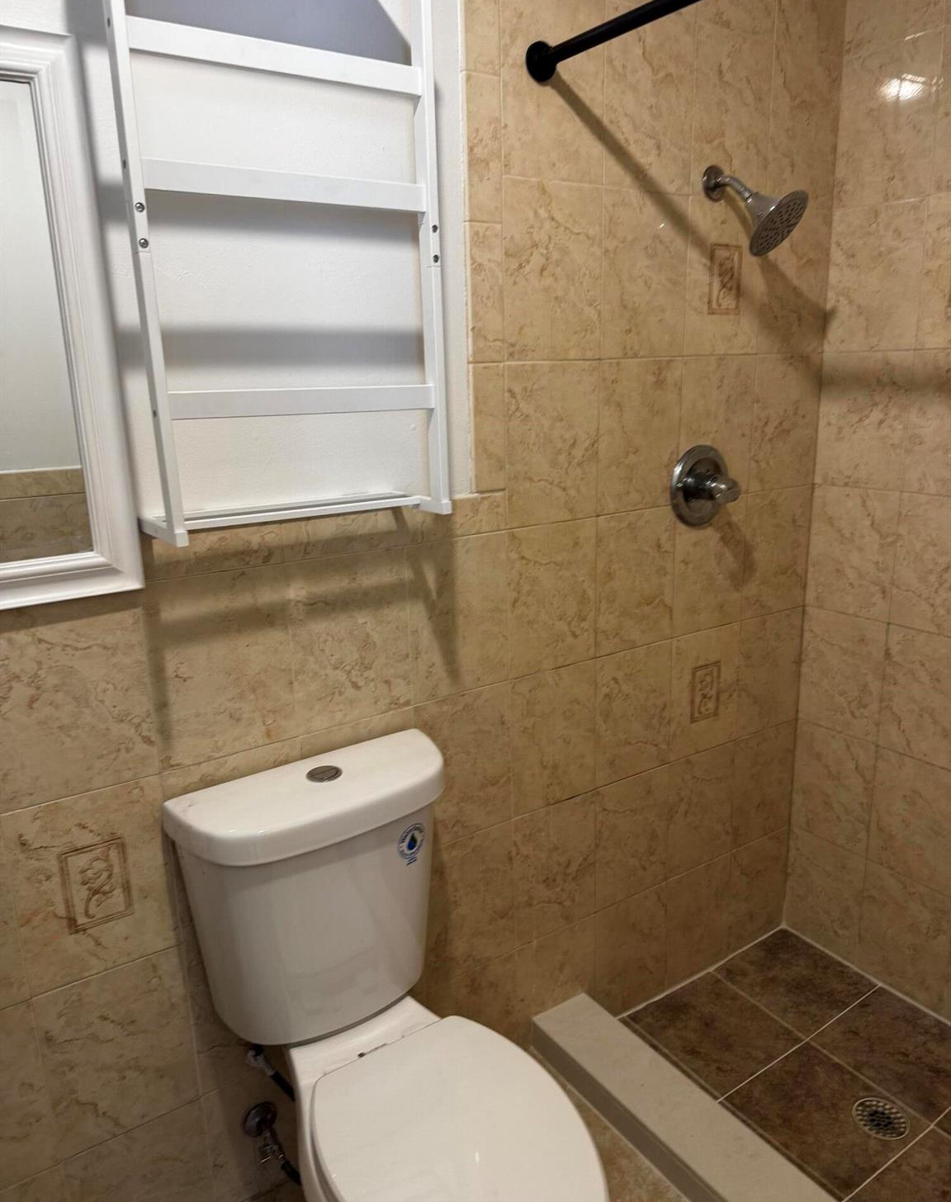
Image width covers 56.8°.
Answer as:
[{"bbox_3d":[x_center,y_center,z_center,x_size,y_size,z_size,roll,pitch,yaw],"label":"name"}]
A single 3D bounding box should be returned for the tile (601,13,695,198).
[{"bbox_3d":[0.325,-0.936,1.655,0.224,0.304,0.010,-11,18,-32],"label":"tile"}]

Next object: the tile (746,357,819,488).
[{"bbox_3d":[0.718,-0.413,2.038,0.232,0.306,0.010,-11,17,-32],"label":"tile"}]

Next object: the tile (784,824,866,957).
[{"bbox_3d":[0.918,0.777,2.321,0.010,0.308,0.226,-11,17,-32],"label":"tile"}]

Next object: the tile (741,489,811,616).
[{"bbox_3d":[0.722,-0.118,2.107,0.232,0.302,0.010,-11,17,-32],"label":"tile"}]

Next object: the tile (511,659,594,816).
[{"bbox_3d":[0.161,0.283,1.825,0.225,0.304,0.010,-11,17,-32],"label":"tile"}]

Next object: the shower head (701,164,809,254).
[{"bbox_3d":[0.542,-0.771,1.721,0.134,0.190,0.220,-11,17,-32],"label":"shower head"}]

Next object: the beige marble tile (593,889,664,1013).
[{"bbox_3d":[0.373,0.854,2.131,0.224,0.313,0.010,-11,18,-32],"label":"beige marble tile"}]

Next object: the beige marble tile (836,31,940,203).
[{"bbox_3d":[0.864,-0.996,1.845,0.010,0.302,0.220,-11,18,-33],"label":"beige marble tile"}]

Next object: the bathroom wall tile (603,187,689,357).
[{"bbox_3d":[0.333,-0.639,1.734,0.224,0.304,0.010,-11,18,-32],"label":"bathroom wall tile"}]

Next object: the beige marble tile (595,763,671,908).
[{"bbox_3d":[0.365,0.552,2.050,0.224,0.304,0.010,-11,18,-32],"label":"beige marble tile"}]

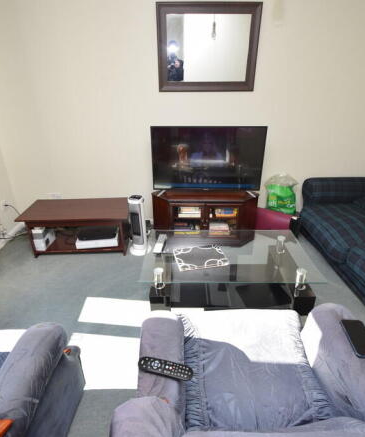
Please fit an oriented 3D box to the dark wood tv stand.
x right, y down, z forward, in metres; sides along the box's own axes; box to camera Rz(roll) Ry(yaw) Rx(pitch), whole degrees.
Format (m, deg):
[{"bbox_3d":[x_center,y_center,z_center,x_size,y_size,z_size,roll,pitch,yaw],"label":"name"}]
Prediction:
[{"bbox_3d":[0.219,-0.046,2.685,0.983,0.459,0.472,1,26,3],"label":"dark wood tv stand"}]

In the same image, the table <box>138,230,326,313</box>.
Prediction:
[{"bbox_3d":[0.268,0.402,1.800,0.999,0.416,0.591,0,26,2],"label":"table"}]

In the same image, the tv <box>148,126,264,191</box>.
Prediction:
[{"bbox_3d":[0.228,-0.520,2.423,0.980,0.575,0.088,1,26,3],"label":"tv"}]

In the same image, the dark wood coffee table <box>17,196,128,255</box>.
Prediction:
[{"bbox_3d":[-0.941,0.085,2.515,0.902,0.386,0.475,-2,26,-3],"label":"dark wood coffee table"}]

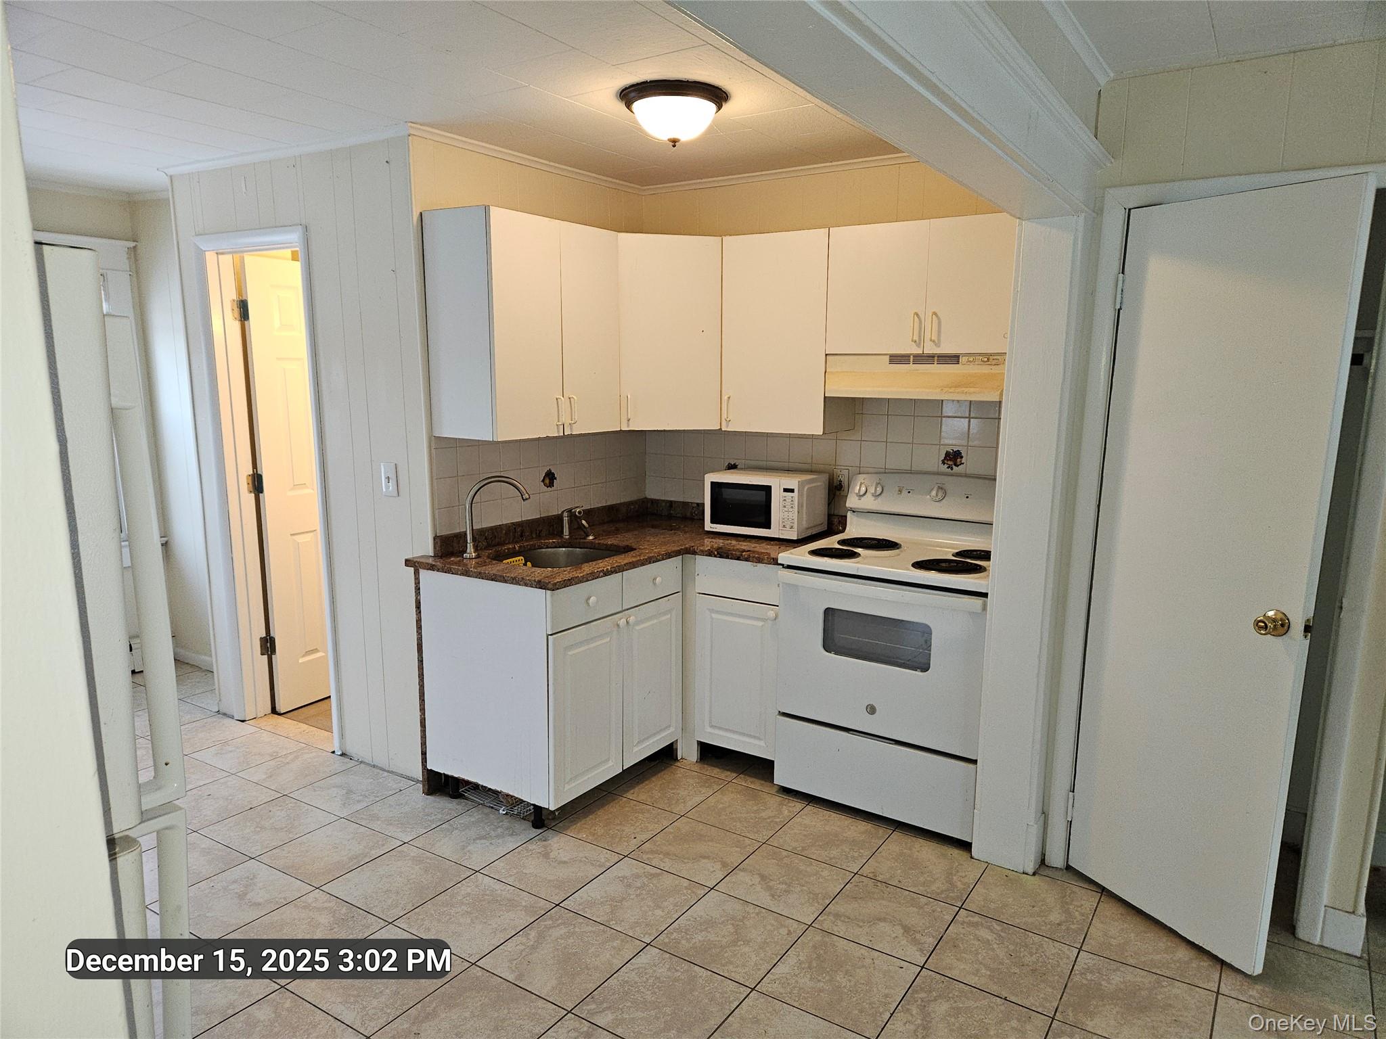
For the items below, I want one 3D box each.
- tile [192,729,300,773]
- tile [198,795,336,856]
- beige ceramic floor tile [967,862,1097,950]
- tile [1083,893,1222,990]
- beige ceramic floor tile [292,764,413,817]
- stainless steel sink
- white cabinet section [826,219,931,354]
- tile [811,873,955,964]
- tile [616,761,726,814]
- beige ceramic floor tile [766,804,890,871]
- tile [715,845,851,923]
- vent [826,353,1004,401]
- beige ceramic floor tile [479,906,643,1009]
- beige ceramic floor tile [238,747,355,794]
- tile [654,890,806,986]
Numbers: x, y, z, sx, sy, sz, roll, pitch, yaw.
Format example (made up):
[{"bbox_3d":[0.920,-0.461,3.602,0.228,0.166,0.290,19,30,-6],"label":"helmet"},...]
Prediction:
[{"bbox_3d":[-1.840,0.956,3.832,0.330,0.010,0.330,6,11,32],"label":"tile"},{"bbox_3d":[-1.493,1.082,3.256,0.334,0.010,0.334,6,11,32],"label":"tile"},{"bbox_3d":[1.027,1.151,2.778,0.330,0.010,0.330,6,11,32],"label":"beige ceramic floor tile"},{"bbox_3d":[1.305,1.182,2.600,0.330,0.010,0.330,6,11,32],"label":"tile"},{"bbox_3d":[-1.304,1.034,3.540,0.332,0.010,0.332,6,11,33],"label":"beige ceramic floor tile"},{"bbox_3d":[-0.519,0.246,3.497,0.425,0.192,0.520,6,11,32],"label":"stainless steel sink"},{"bbox_3d":[0.677,-0.845,3.387,0.378,0.462,0.020,6,11,33],"label":"white cabinet section"},{"bbox_3d":[0.574,1.178,2.719,0.333,0.010,0.333,6,11,33],"label":"tile"},{"bbox_3d":[-0.087,1.044,3.553,0.332,0.010,0.332,6,11,33],"label":"tile"},{"bbox_3d":[0.479,1.103,3.193,0.334,0.010,0.334,6,11,32],"label":"beige ceramic floor tile"},{"bbox_3d":[0.293,1.146,2.909,0.334,0.010,0.334,6,11,32],"label":"tile"},{"bbox_3d":[0.878,-0.530,3.403,0.755,0.162,0.448,6,11,33],"label":"vent"},{"bbox_3d":[-0.357,1.201,2.535,0.334,0.010,0.334,6,11,32],"label":"beige ceramic floor tile"},{"bbox_3d":[-1.594,1.009,3.716,0.334,0.010,0.334,6,11,32],"label":"beige ceramic floor tile"},{"bbox_3d":[0.108,1.189,2.624,0.333,0.010,0.333,6,11,33],"label":"tile"}]

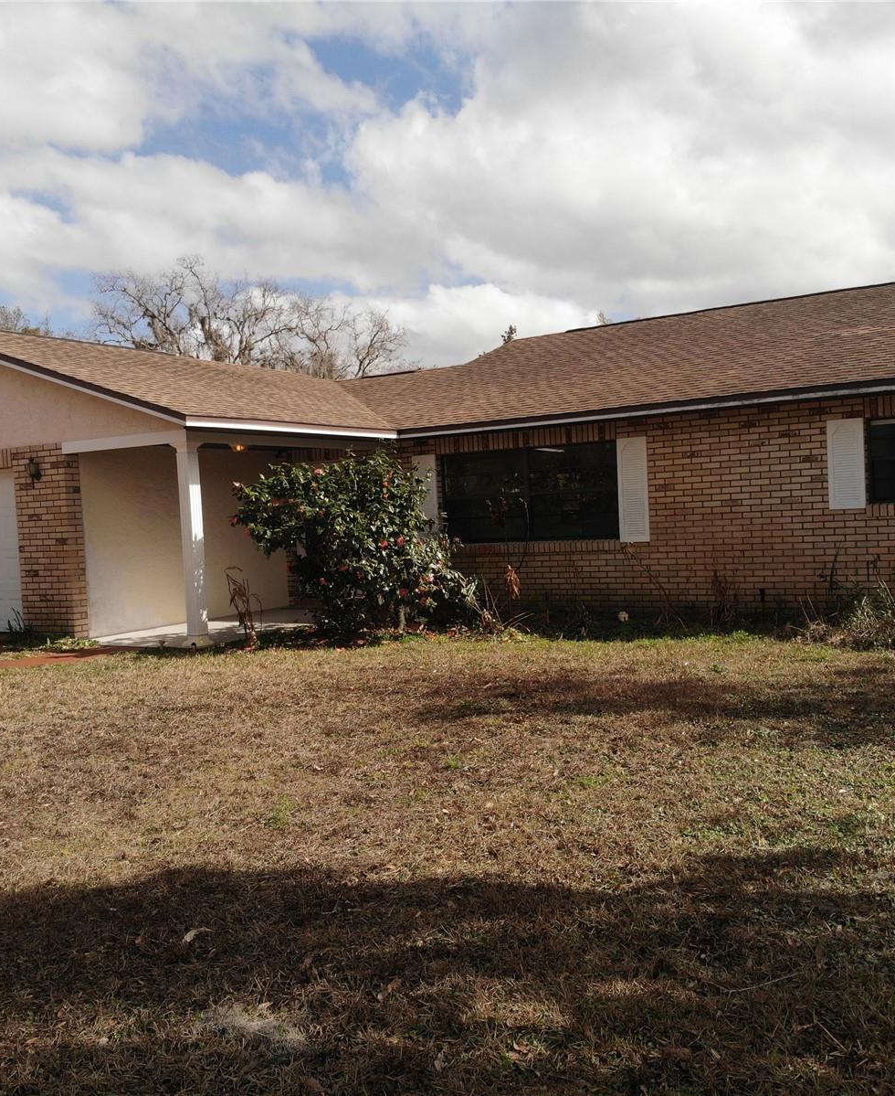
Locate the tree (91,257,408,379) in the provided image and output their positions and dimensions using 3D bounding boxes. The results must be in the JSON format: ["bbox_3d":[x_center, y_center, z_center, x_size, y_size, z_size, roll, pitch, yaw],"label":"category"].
[{"bbox_3d":[-8.200,-5.600,43.000,13.000,13.400,11.500,-3,2,-10],"label":"tree"}]

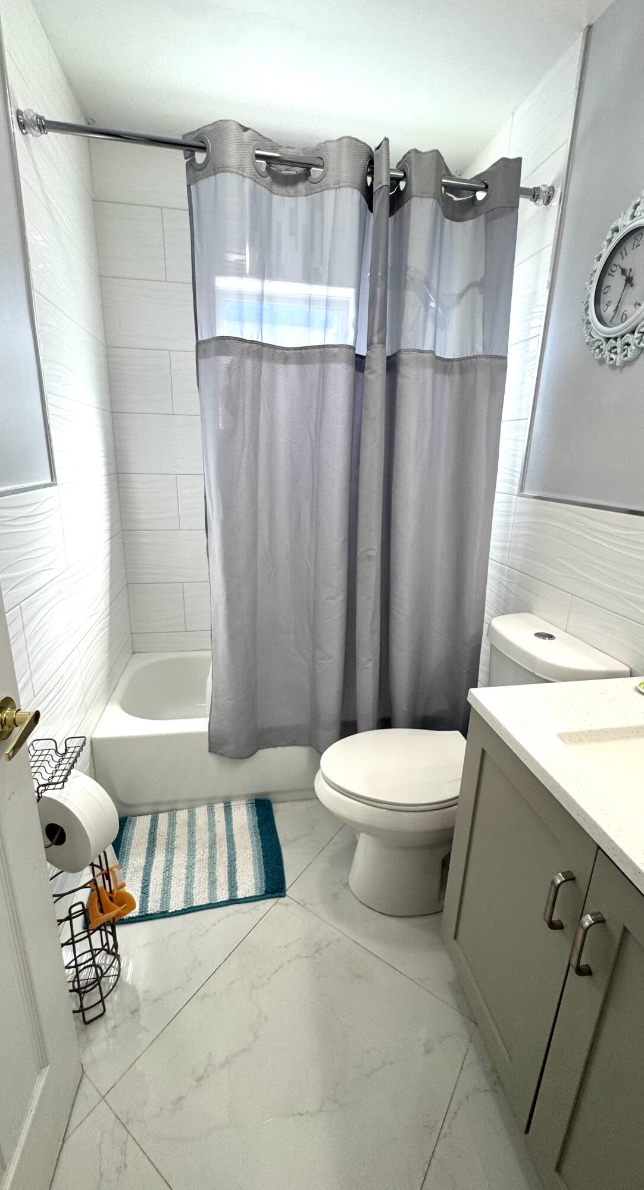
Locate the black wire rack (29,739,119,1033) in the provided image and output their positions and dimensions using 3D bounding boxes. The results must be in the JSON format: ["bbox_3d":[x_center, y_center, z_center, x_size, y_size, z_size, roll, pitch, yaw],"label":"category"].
[{"bbox_3d":[-0.617,0.700,1.173,0.175,0.637,0.230,-1,17,-10],"label":"black wire rack"}]

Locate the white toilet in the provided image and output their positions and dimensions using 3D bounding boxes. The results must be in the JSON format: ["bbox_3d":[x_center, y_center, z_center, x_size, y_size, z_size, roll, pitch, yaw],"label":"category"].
[{"bbox_3d":[0.356,0.531,1.485,0.750,0.839,0.440,-1,17,-10],"label":"white toilet"}]

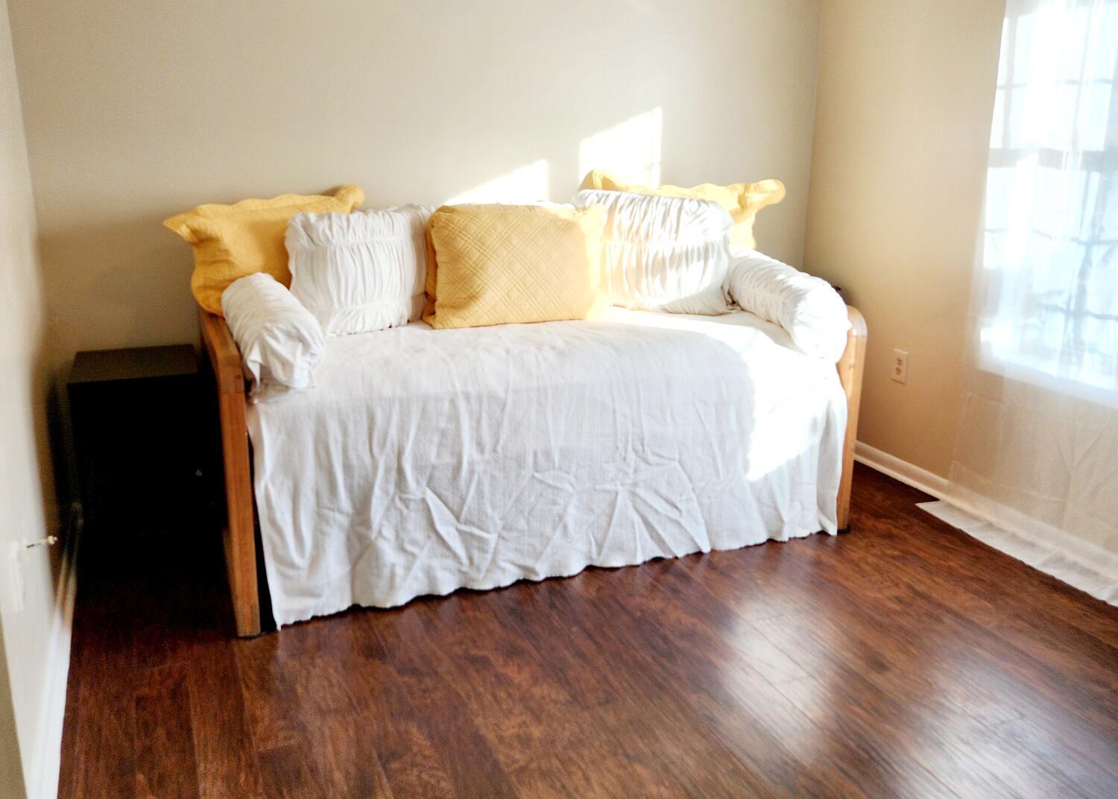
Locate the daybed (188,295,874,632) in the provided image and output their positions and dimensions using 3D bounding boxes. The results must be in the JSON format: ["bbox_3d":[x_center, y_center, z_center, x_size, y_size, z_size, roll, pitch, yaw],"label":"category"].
[{"bbox_3d":[-0.120,0.039,3.426,2.038,0.793,1.045,-6,17,-21],"label":"daybed"}]

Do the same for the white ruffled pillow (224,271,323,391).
[{"bbox_3d":[-0.826,-0.209,2.841,0.215,0.228,0.566,-6,17,-21],"label":"white ruffled pillow"}]

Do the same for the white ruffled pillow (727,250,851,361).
[{"bbox_3d":[0.765,-0.336,3.412,0.214,0.242,0.524,-6,17,-21],"label":"white ruffled pillow"}]

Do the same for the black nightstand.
[{"bbox_3d":[-1.357,0.172,3.260,0.368,0.607,0.428,-6,17,-21],"label":"black nightstand"}]

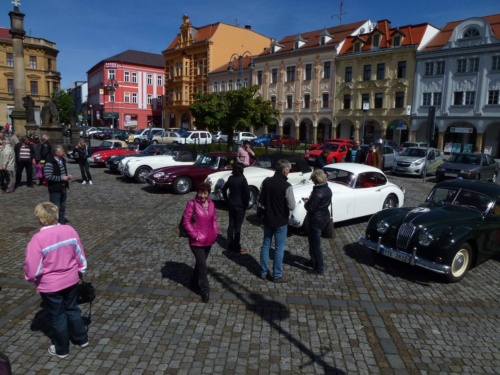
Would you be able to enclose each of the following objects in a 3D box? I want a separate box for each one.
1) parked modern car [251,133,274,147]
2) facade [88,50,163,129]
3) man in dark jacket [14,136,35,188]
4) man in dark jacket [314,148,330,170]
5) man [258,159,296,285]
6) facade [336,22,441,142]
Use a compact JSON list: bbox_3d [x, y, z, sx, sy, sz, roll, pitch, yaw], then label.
[{"bbox_3d":[1.848,-5.201,37.180,1.720,1.450,4.150,10,13,43],"label":"parked modern car"},{"bbox_3d":[-28.457,-20.919,79.173,13.806,16.000,19.000,-6,13,-37],"label":"facade"},{"bbox_3d":[-7.852,-0.896,12.056,0.560,1.716,0.400,0,11,-7],"label":"man in dark jacket"},{"bbox_3d":[2.263,-0.354,10.576,0.520,1.665,0.450,-6,13,-36],"label":"man in dark jacket"},{"bbox_3d":[0.405,0.508,5.148,0.400,1.852,0.530,-8,14,-41],"label":"man"},{"bbox_3d":[20.355,-14.995,52.114,11.200,16.800,9.000,9,12,39],"label":"facade"}]

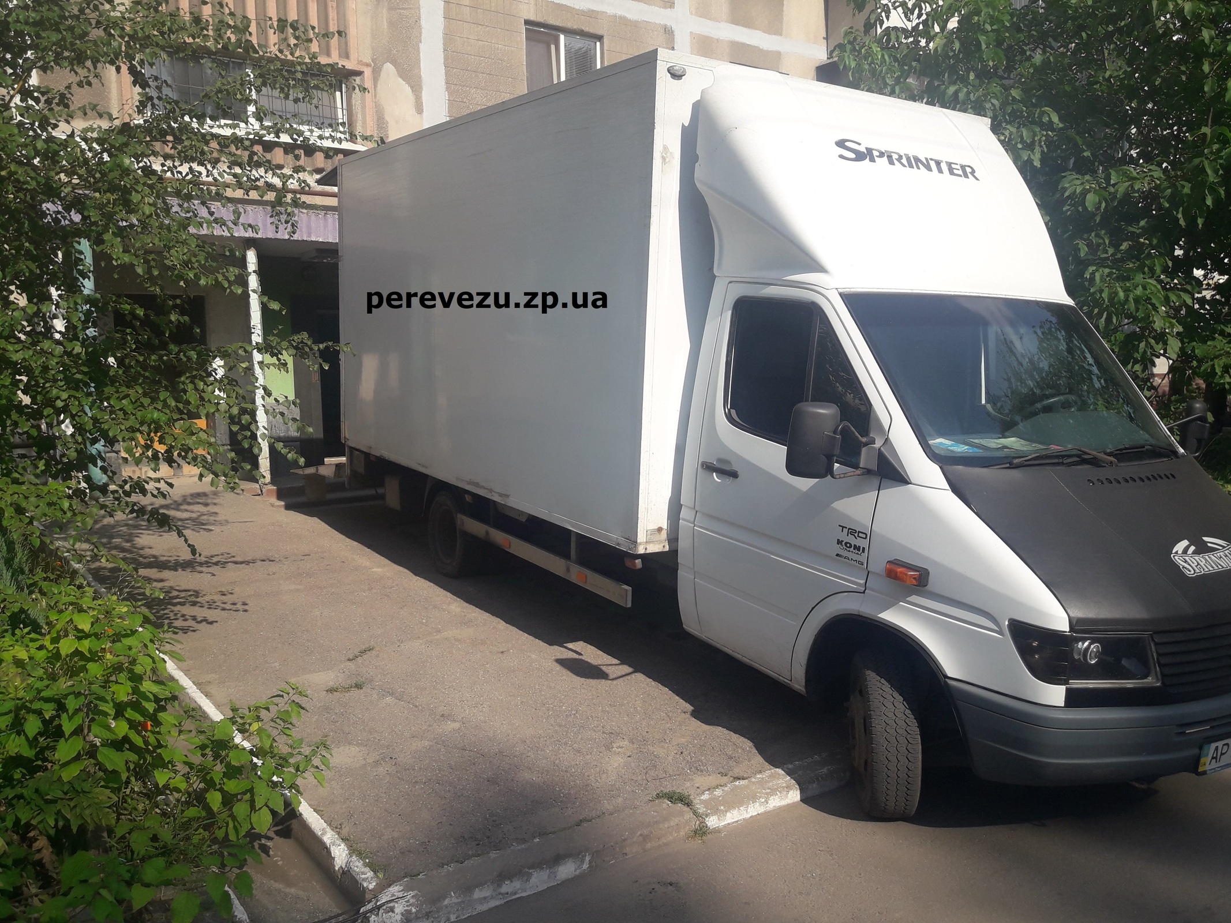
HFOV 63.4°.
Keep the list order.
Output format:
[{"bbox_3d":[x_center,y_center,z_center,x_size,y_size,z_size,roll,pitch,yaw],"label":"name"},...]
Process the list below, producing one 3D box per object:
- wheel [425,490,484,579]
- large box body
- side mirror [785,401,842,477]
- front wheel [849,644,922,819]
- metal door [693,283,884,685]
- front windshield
[{"bbox_3d":[-1.192,0.537,7.365,0.210,0.645,0.645,-3,10,-33],"label":"wheel"},{"bbox_3d":[-0.066,-1.063,7.076,2.393,2.320,4.414,-4,10,-33],"label":"large box body"},{"bbox_3d":[0.724,-0.076,3.640,0.185,0.275,0.100,0,9,-15],"label":"side mirror"},{"bbox_3d":[1.081,1.091,4.008,0.205,0.650,0.650,3,8,6],"label":"front wheel"},{"bbox_3d":[0.760,0.094,4.283,0.170,1.700,1.080,-3,10,-33],"label":"metal door"},{"bbox_3d":[1.775,-0.399,4.332,1.680,0.870,0.170,-3,-30,-33],"label":"front windshield"}]

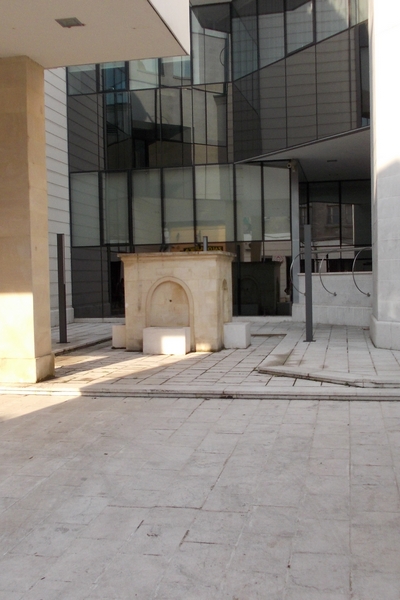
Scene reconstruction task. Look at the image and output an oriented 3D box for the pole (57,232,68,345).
[{"bbox_3d":[-2.556,-0.204,12.011,0.105,2.003,0.100,-1,2,13],"label":"pole"}]

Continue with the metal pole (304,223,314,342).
[{"bbox_3d":[1.880,-0.284,11.180,0.105,2.010,0.100,-1,2,13],"label":"metal pole"}]

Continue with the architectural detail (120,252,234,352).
[{"bbox_3d":[-0.336,0.021,11.597,1.740,1.645,1.640,-1,2,13],"label":"architectural detail"}]

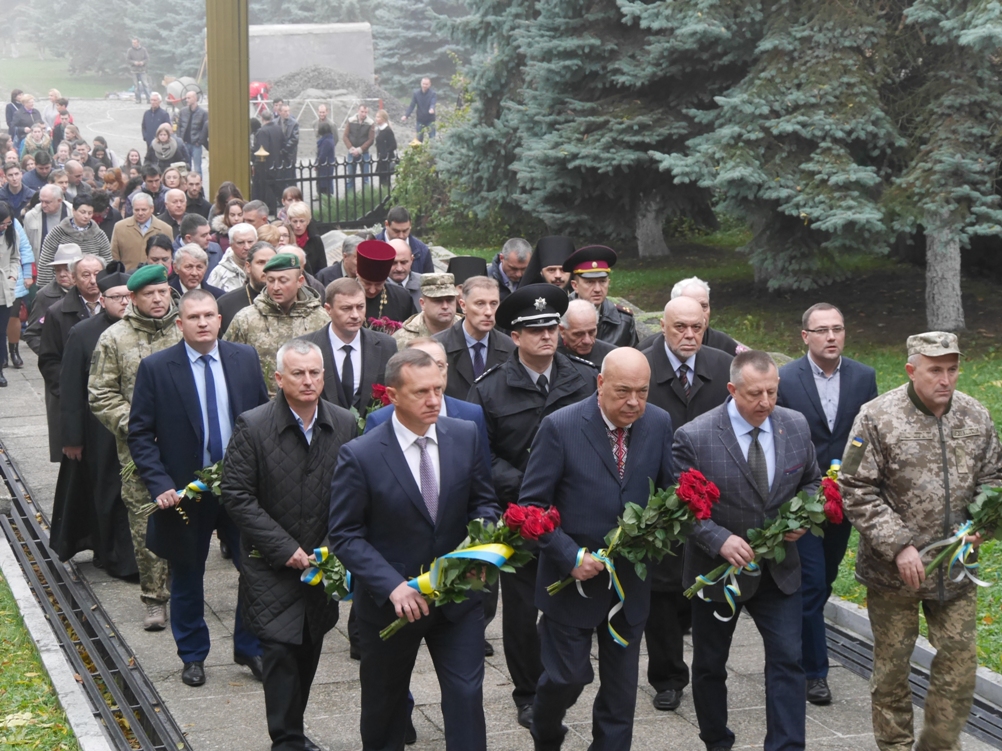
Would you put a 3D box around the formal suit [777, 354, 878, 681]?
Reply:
[{"bbox_3d":[1.459,0.629,9.600,0.500,1.460,0.380,-2,8,-14],"label":"formal suit"}]

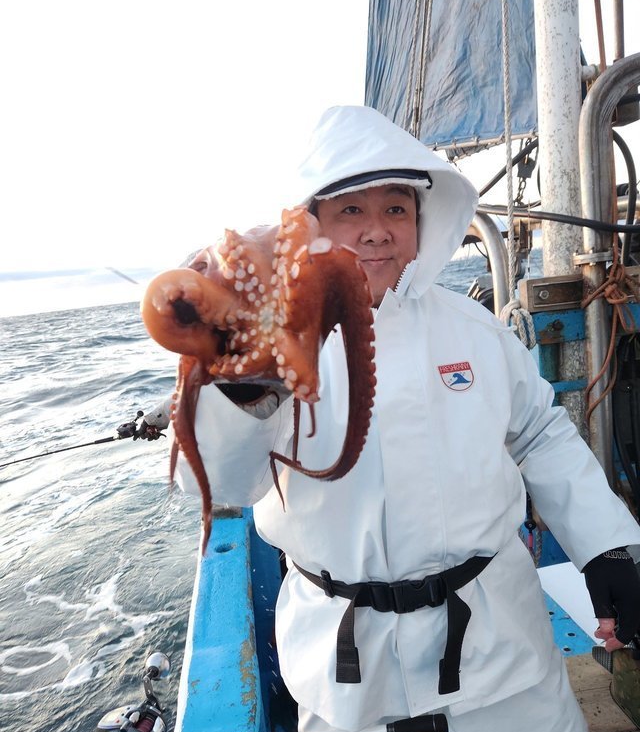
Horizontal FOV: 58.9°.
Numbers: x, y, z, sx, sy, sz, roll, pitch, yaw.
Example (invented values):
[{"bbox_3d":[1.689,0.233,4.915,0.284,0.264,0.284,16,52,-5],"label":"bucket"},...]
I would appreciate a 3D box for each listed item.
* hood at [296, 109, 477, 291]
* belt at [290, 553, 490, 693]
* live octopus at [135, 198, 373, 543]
[{"bbox_3d":[0.098,-0.270,0.930,0.275,0.295,0.275,-9,9,-9],"label":"hood"},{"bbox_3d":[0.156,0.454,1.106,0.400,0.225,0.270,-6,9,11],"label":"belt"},{"bbox_3d":[-0.054,0.011,0.560,0.210,0.310,0.160,-7,9,1],"label":"live octopus"}]

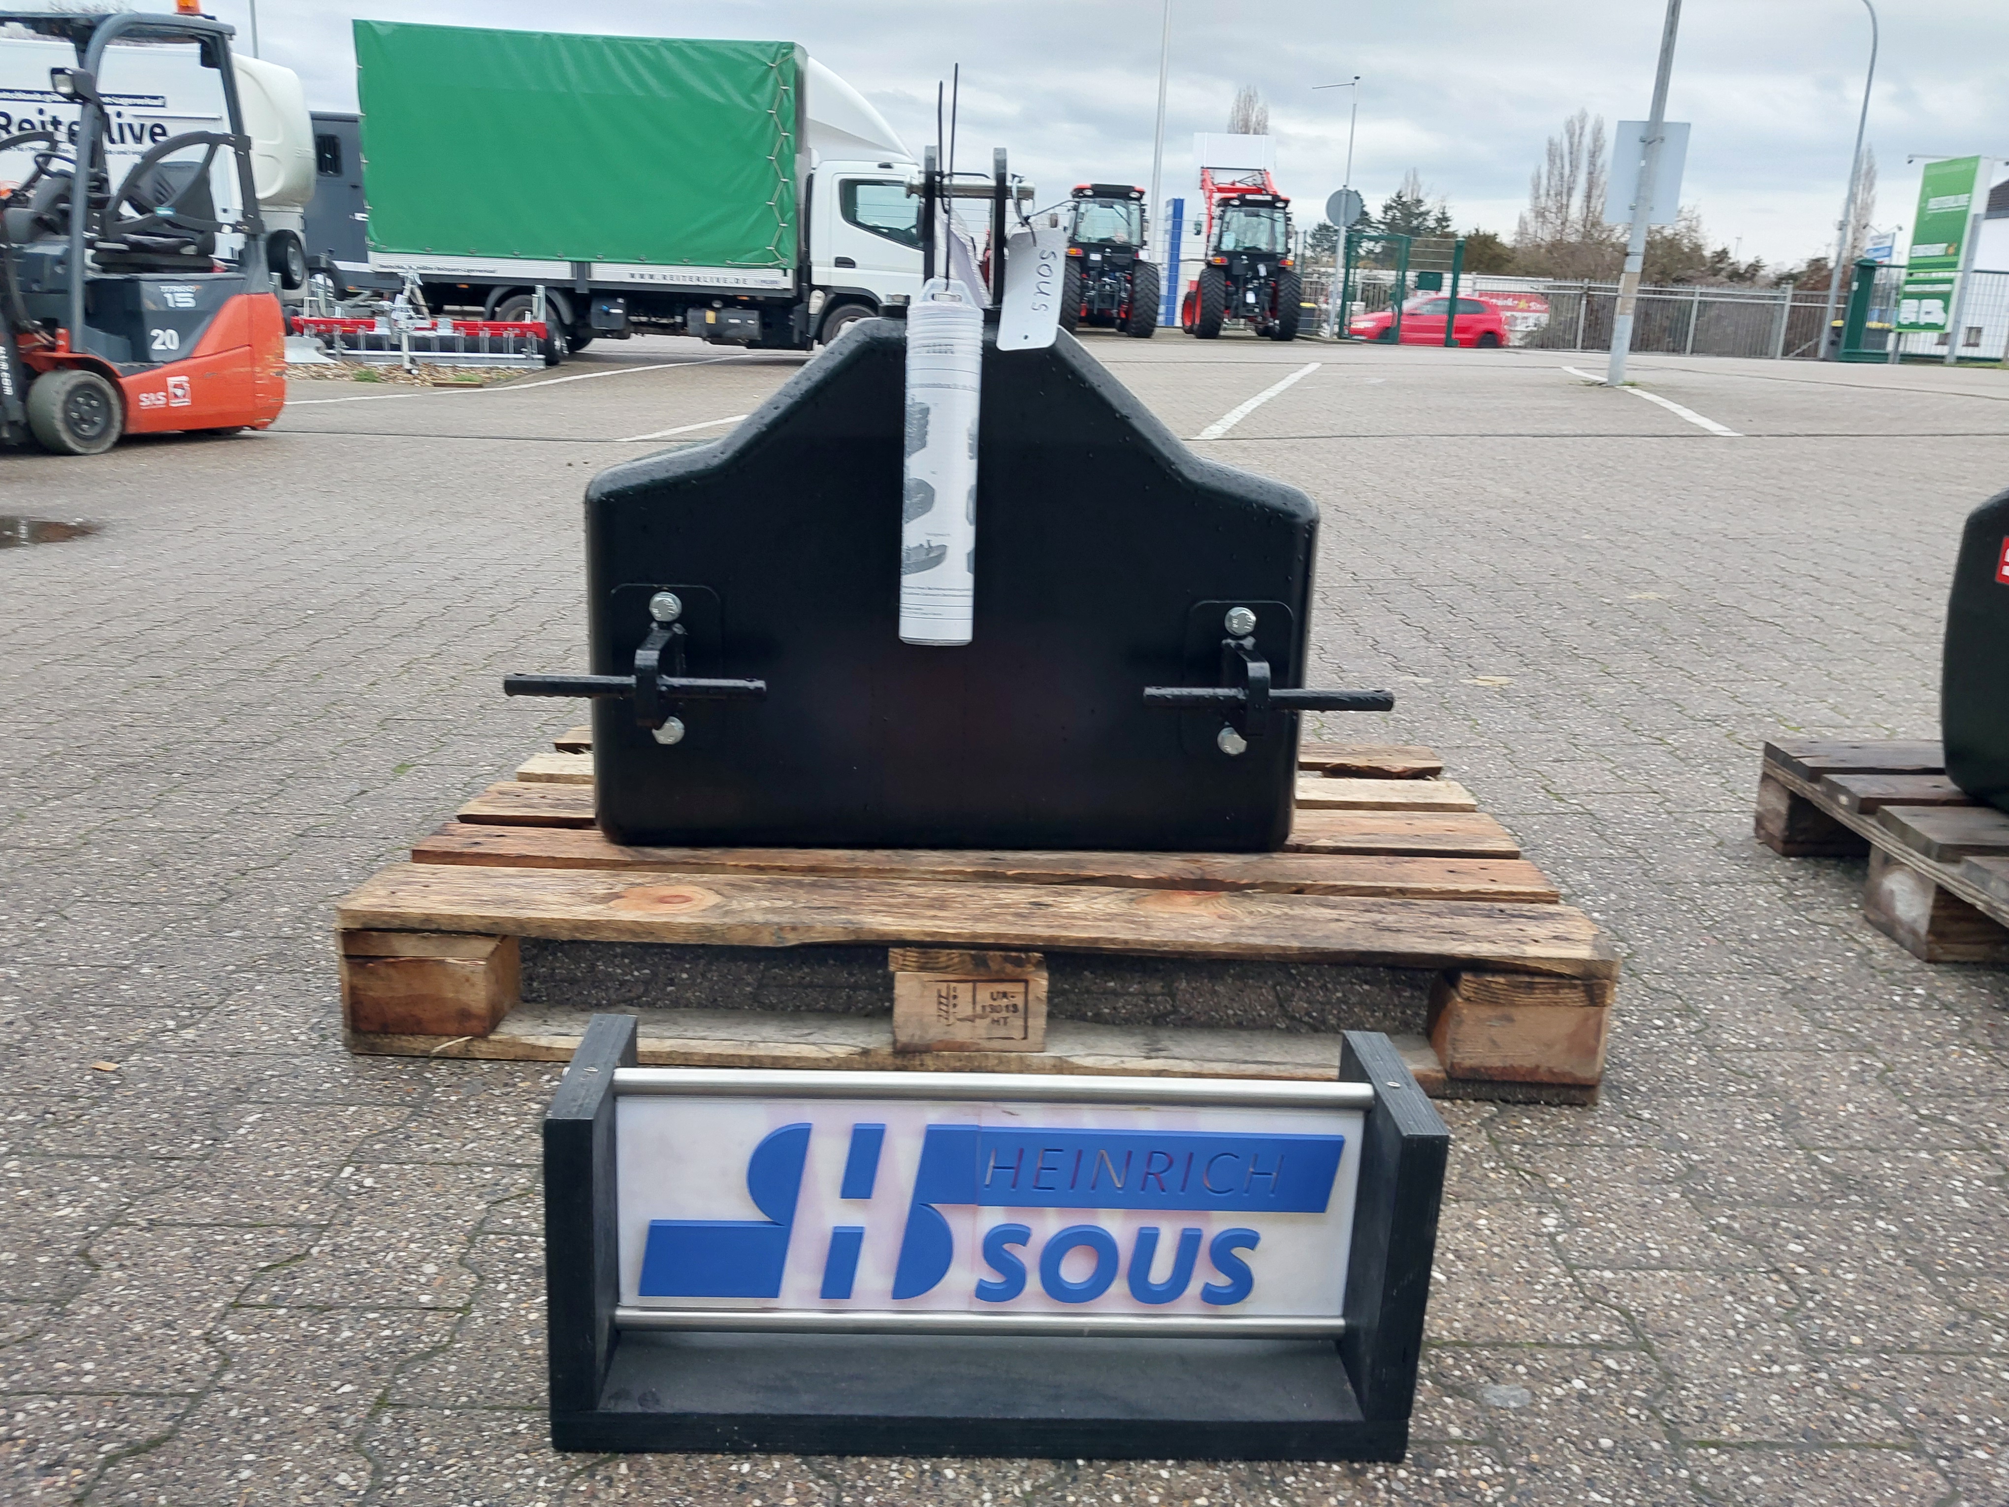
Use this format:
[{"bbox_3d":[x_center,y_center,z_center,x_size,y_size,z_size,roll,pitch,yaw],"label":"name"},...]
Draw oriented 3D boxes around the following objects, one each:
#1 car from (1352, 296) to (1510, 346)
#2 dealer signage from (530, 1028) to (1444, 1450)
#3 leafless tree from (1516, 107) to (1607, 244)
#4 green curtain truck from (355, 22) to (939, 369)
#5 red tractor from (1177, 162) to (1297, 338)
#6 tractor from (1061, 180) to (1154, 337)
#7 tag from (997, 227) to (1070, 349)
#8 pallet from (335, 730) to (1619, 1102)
[{"bbox_3d":[10.506,-10.745,39.466,3.980,1.450,1.690,4,16,5],"label":"car"},{"bbox_3d":[-0.010,0.319,1.044,0.546,0.235,0.142,2,16,-2],"label":"dealer signage"},{"bbox_3d":[35.206,-33.904,100.000,5.200,14.600,4.800,2,16,0],"label":"leafless tree"},{"bbox_3d":[-3.511,-5.920,17.106,6.050,3.250,2.200,0,16,-5],"label":"green curtain truck"},{"bbox_3d":[4.249,-9.227,28.837,1.780,3.100,4.200,1,16,-2],"label":"red tractor"},{"bbox_3d":[1.673,-8.531,27.293,1.750,2.450,3.600,1,16,-3],"label":"tractor"},{"bbox_3d":[0.028,-0.471,1.590,0.063,0.117,0.014,4,16,-4],"label":"tag"},{"bbox_3d":[-0.021,0.142,1.868,1.200,0.146,0.800,2,15,1],"label":"pallet"}]

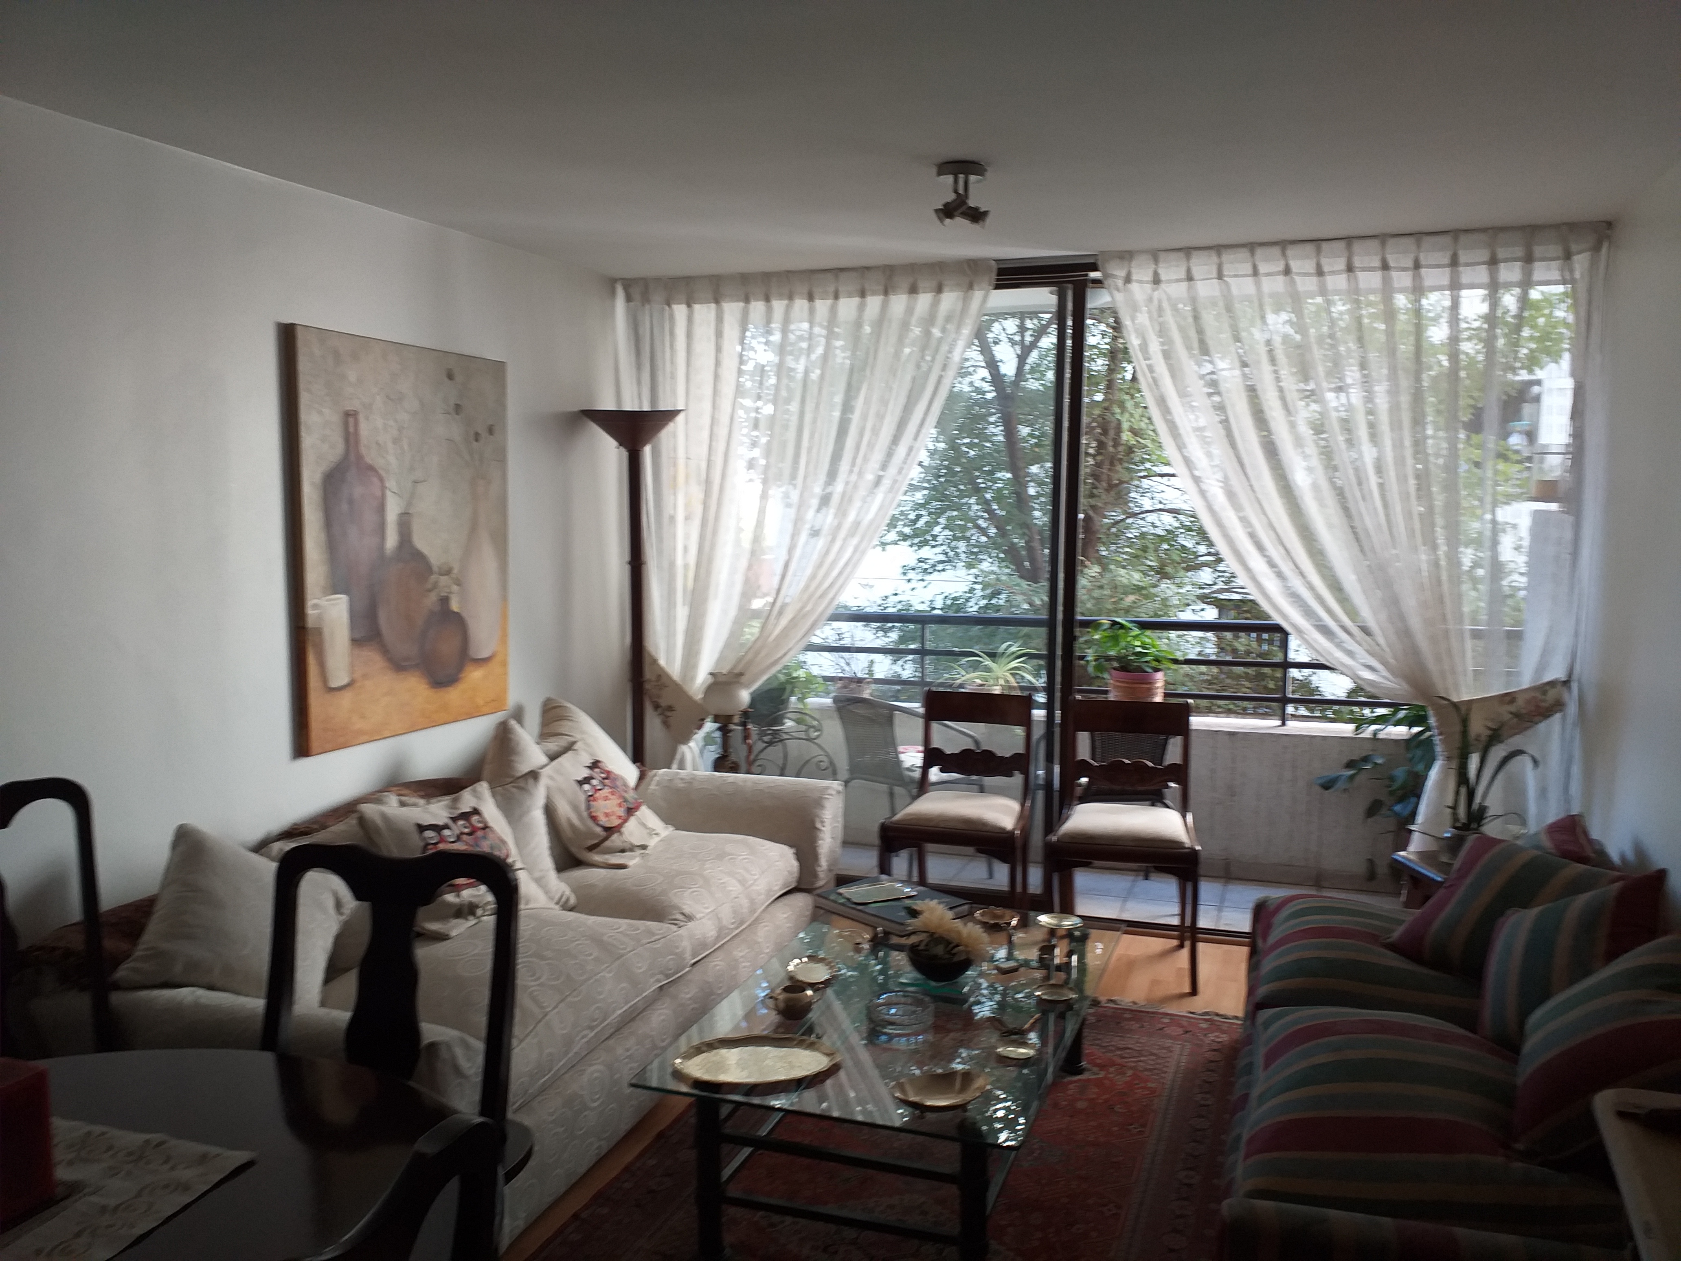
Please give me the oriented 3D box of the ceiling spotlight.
[{"bbox_3d":[0.308,-1.111,3.229,0.140,0.150,0.130,1,6,5],"label":"ceiling spotlight"}]

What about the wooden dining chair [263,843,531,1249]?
[{"bbox_3d":[-0.729,0.853,1.711,0.490,0.985,0.550,2,6,11],"label":"wooden dining chair"}]

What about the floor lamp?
[{"bbox_3d":[-0.751,0.098,4.785,0.380,1.850,0.380,3,6,21],"label":"floor lamp"}]

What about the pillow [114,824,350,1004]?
[{"bbox_3d":[-1.319,0.670,2.812,0.430,0.430,0.150,24,-51,-30],"label":"pillow"}]

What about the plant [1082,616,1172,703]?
[{"bbox_3d":[1.219,0.144,5.356,0.390,0.410,0.390,2,6,19],"label":"plant"}]

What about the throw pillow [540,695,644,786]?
[{"bbox_3d":[-0.852,0.448,4.214,0.140,0.450,0.450,-42,15,7],"label":"throw pillow"}]

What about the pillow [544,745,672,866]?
[{"bbox_3d":[-0.734,0.544,3.973,0.140,0.410,0.410,-44,-2,14],"label":"pillow"}]

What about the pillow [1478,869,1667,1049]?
[{"bbox_3d":[1.479,0.653,2.522,0.140,0.360,0.400,23,-18,-14],"label":"pillow"}]

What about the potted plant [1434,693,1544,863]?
[{"bbox_3d":[1.803,0.411,3.513,0.290,0.470,0.250,3,6,21],"label":"potted plant"}]

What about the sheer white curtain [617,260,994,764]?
[{"bbox_3d":[-0.169,-0.139,4.754,1.500,2.330,0.130,2,6,19],"label":"sheer white curtain"}]

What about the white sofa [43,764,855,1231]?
[{"bbox_3d":[-0.864,0.812,3.478,1.070,0.690,2.350,2,6,19],"label":"white sofa"}]

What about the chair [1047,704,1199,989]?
[{"bbox_3d":[0.933,0.674,4.142,0.465,0.855,0.490,2,6,12],"label":"chair"}]

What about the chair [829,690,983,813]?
[{"bbox_3d":[0.261,0.646,5.264,0.550,0.770,0.530,-4,7,-38],"label":"chair"}]

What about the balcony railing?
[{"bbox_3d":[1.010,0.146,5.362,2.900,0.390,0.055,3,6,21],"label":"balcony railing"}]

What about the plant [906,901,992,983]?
[{"bbox_3d":[0.248,0.729,2.958,0.195,0.180,0.160,1,6,5],"label":"plant"}]

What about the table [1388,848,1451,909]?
[{"bbox_3d":[1.832,0.932,3.635,0.350,0.500,0.340,0,6,-10],"label":"table"}]

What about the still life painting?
[{"bbox_3d":[-1.290,-0.272,3.809,0.035,1.160,0.945,2,6,19],"label":"still life painting"}]

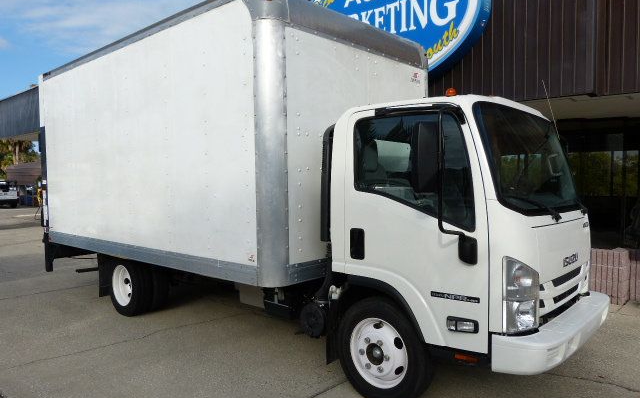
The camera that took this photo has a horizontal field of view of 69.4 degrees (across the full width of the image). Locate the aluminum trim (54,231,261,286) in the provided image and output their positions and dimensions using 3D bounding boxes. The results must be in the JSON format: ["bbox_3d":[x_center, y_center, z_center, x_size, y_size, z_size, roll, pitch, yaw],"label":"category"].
[{"bbox_3d":[-2.237,0.597,5.321,4.656,0.165,0.060,1,3,41],"label":"aluminum trim"}]

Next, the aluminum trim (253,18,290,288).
[{"bbox_3d":[-0.392,-0.360,3.743,0.203,2.148,0.203,1,3,41],"label":"aluminum trim"}]

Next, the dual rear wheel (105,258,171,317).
[{"bbox_3d":[-2.350,1.077,6.033,0.790,0.785,0.495,1,3,41],"label":"dual rear wheel"}]

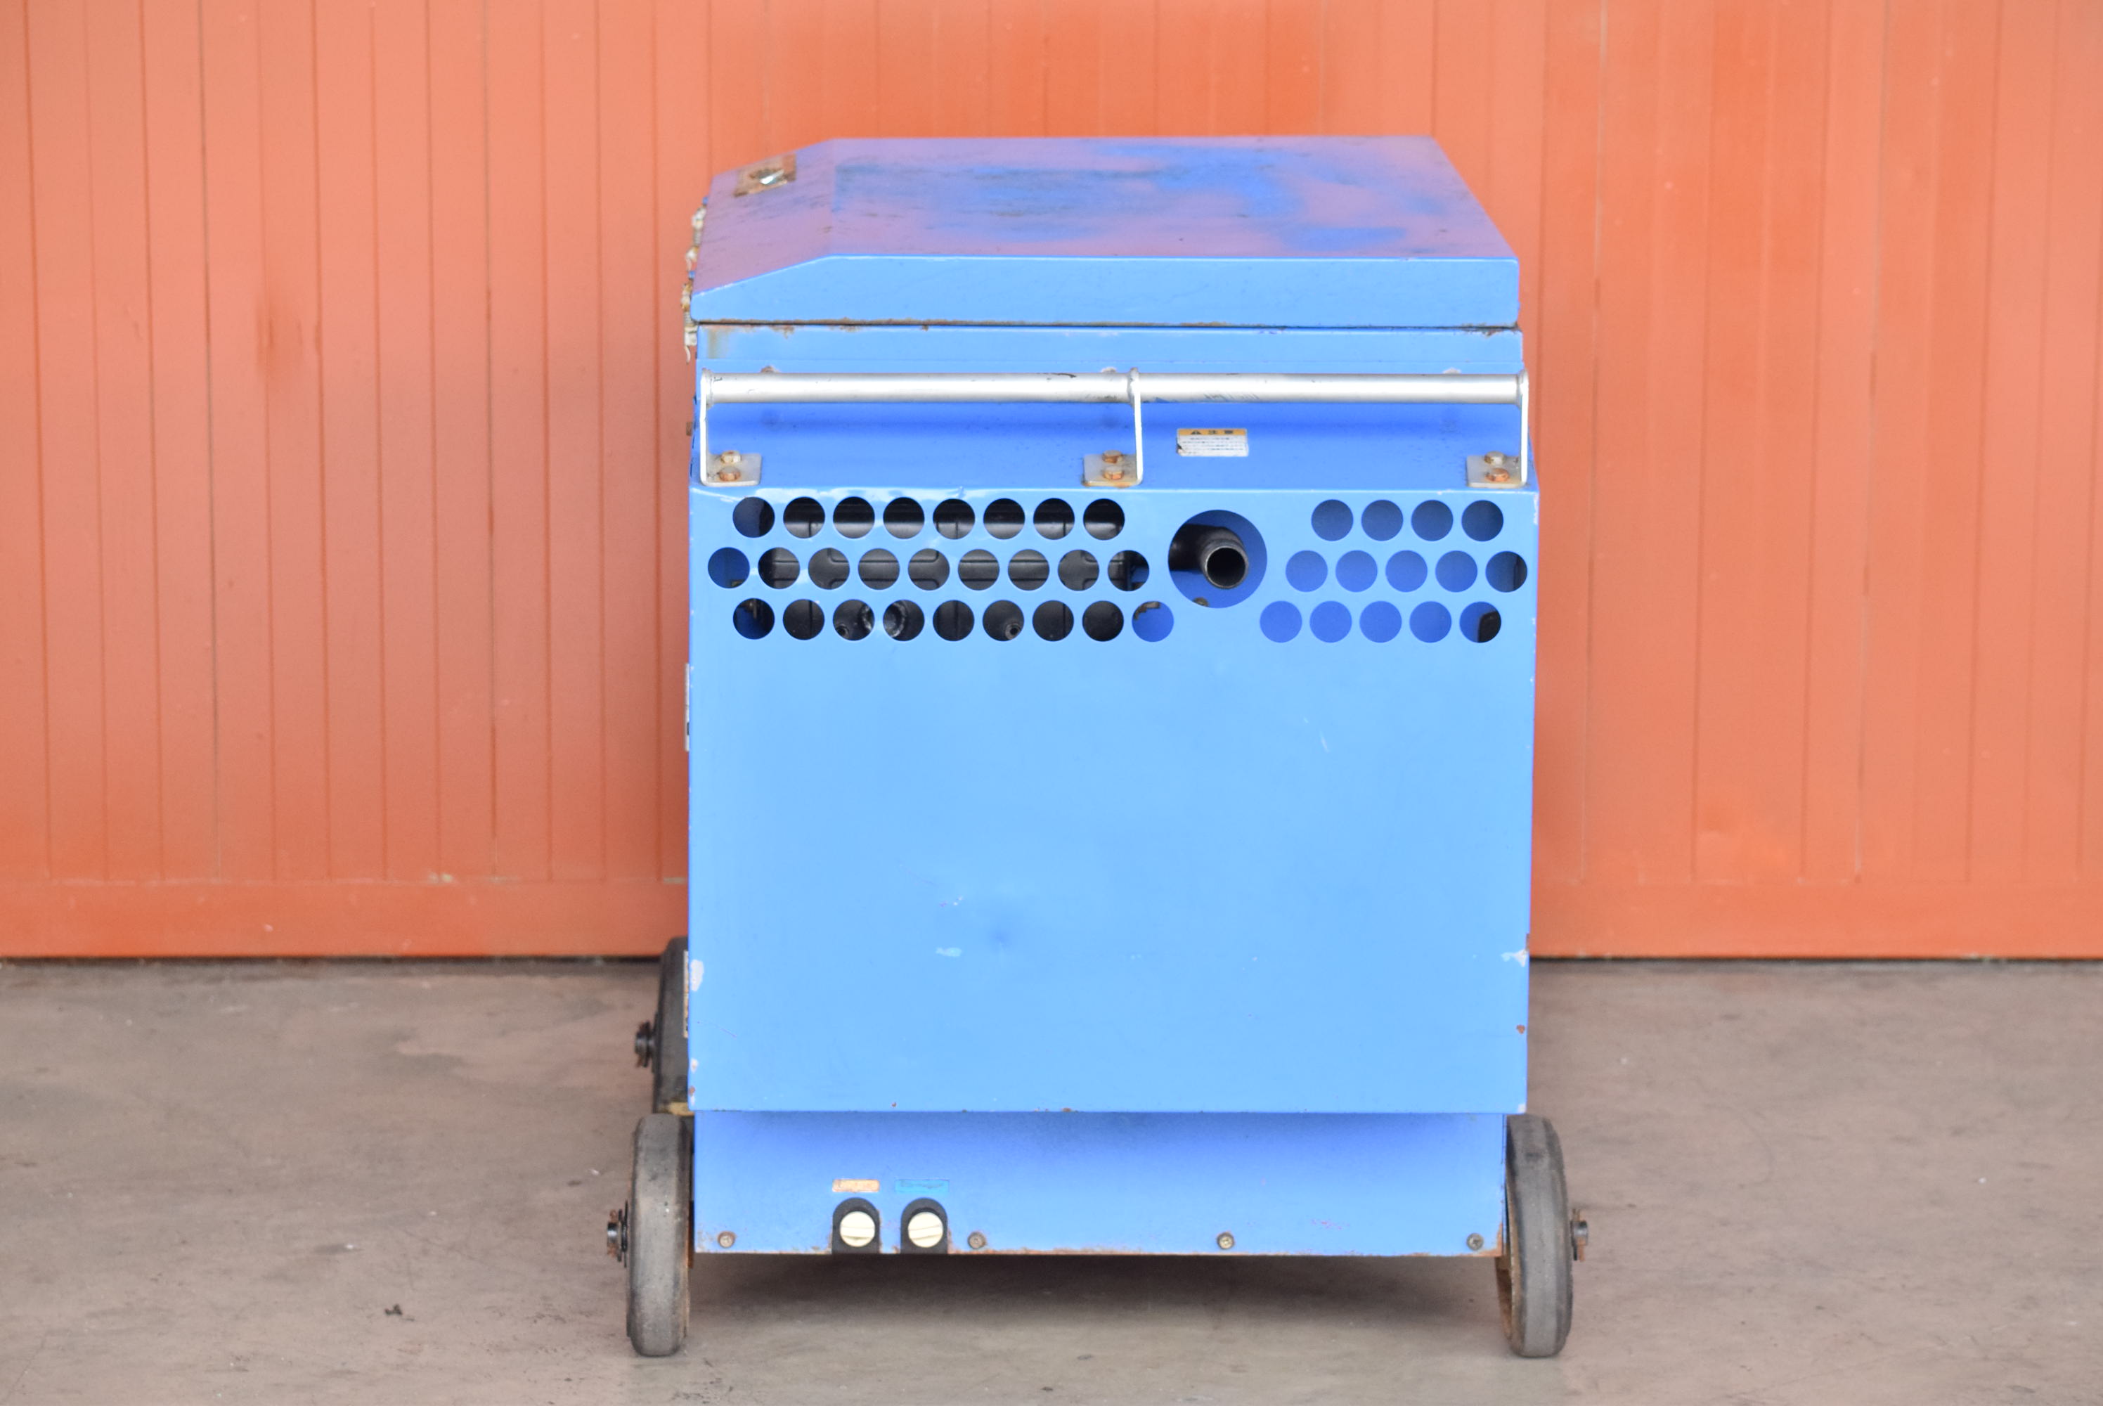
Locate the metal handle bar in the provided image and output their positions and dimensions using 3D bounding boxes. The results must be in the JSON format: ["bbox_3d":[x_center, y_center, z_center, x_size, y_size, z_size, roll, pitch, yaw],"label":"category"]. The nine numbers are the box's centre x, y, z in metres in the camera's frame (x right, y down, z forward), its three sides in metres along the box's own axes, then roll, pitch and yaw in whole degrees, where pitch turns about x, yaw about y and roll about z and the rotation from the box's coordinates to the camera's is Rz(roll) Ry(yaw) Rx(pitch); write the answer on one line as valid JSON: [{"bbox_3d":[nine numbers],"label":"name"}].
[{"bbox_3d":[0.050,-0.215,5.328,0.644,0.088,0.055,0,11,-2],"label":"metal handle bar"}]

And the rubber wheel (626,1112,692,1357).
[{"bbox_3d":[-0.324,0.440,5.640,0.050,0.200,0.200,0,11,-2],"label":"rubber wheel"}]

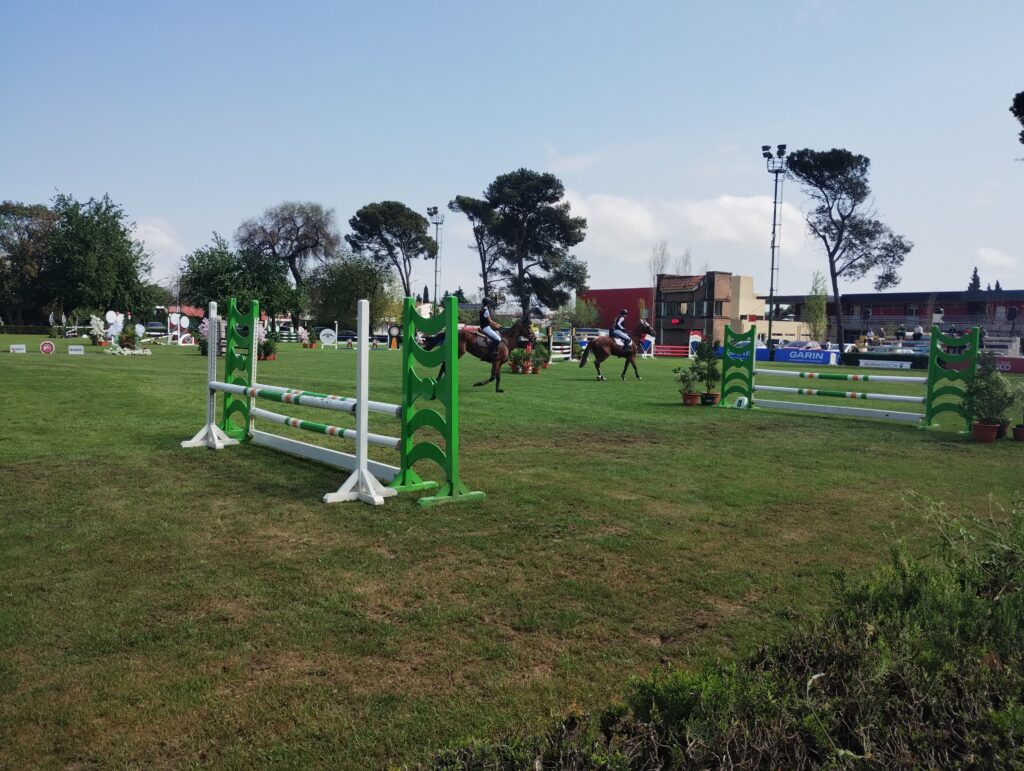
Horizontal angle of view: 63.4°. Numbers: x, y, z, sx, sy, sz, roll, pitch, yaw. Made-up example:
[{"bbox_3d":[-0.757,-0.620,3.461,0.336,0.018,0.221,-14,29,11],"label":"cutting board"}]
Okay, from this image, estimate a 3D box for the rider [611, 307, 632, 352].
[{"bbox_3d":[3.604,-1.836,27.300,0.700,1.470,0.580,2,4,-2],"label":"rider"}]

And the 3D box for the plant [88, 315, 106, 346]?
[{"bbox_3d":[-24.550,-3.270,49.243,1.000,1.850,1.000,0,4,-26],"label":"plant"}]

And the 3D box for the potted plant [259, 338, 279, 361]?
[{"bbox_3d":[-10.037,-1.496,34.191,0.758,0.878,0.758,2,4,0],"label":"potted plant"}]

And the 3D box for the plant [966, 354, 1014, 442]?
[{"bbox_3d":[7.554,0.201,13.096,0.735,1.378,0.735,2,4,0],"label":"plant"}]

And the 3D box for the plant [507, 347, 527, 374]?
[{"bbox_3d":[0.196,-0.868,29.614,0.623,0.903,0.623,2,4,0],"label":"plant"}]

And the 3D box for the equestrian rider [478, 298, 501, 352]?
[{"bbox_3d":[-0.544,-1.566,21.300,0.680,1.420,0.500,1,4,-3],"label":"equestrian rider"}]

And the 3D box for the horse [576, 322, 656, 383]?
[{"bbox_3d":[3.523,-1.195,28.059,2.580,2.070,0.620,1,4,-6],"label":"horse"}]

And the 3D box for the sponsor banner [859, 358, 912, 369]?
[{"bbox_3d":[22.525,-1.262,49.998,3.200,0.400,0.060,2,4,9],"label":"sponsor banner"}]

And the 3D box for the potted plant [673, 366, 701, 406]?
[{"bbox_3d":[3.812,0.015,18.122,0.581,0.859,0.581,2,4,0],"label":"potted plant"}]

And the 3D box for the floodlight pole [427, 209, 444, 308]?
[{"bbox_3d":[-8.696,-12.389,93.425,1.450,15.300,1.450,4,4,30],"label":"floodlight pole"}]

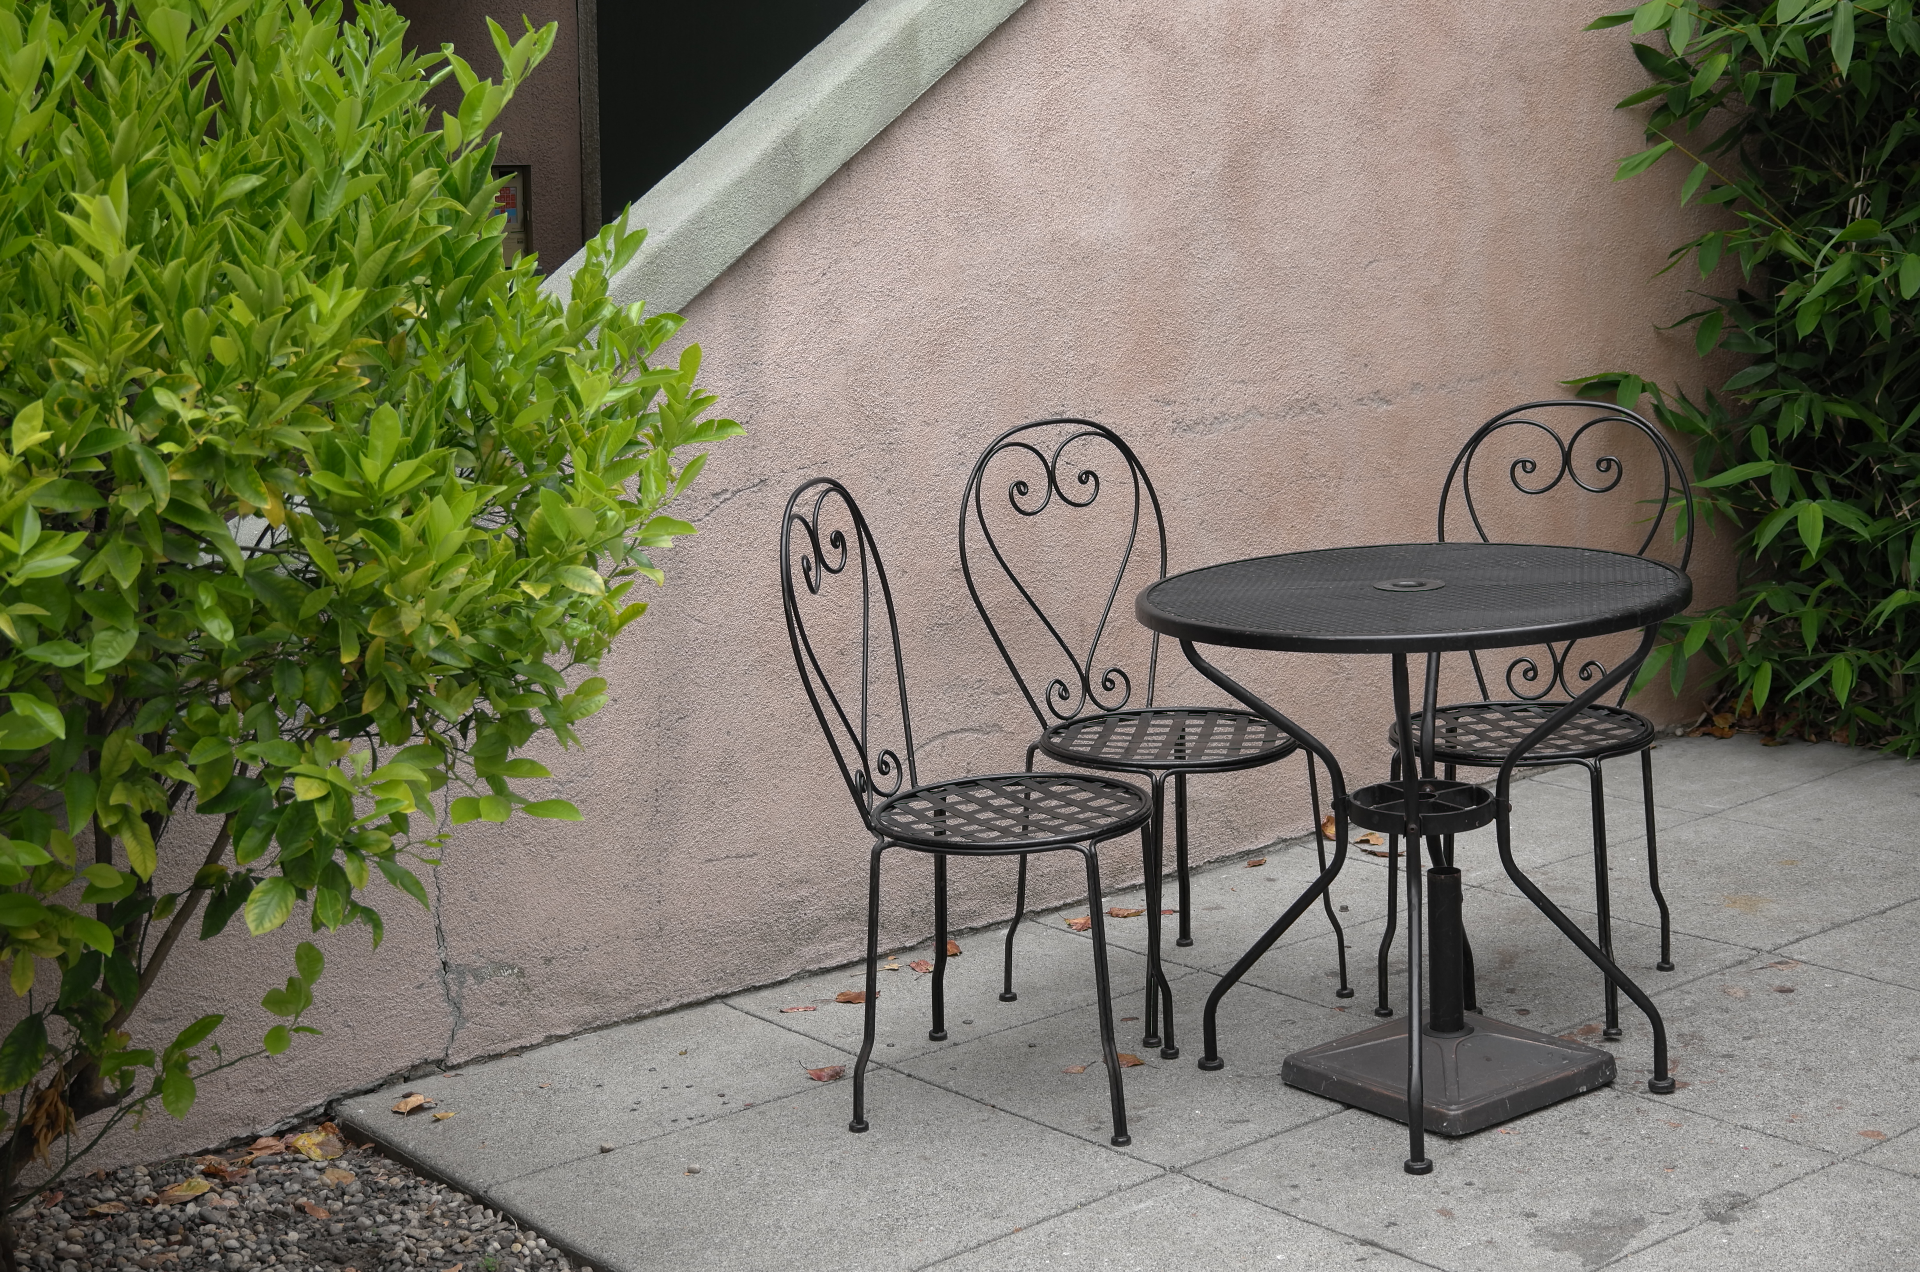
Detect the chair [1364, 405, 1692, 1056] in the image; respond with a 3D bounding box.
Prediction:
[{"bbox_3d":[0.877,0.105,4.656,0.409,0.889,0.502,2,11,26],"label":"chair"}]

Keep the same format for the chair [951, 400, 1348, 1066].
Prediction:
[{"bbox_3d":[0.293,0.120,4.722,0.409,0.889,0.502,-10,12,-34],"label":"chair"}]

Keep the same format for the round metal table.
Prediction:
[{"bbox_3d":[0.636,0.281,4.231,0.753,0.715,0.753,-3,10,0],"label":"round metal table"}]

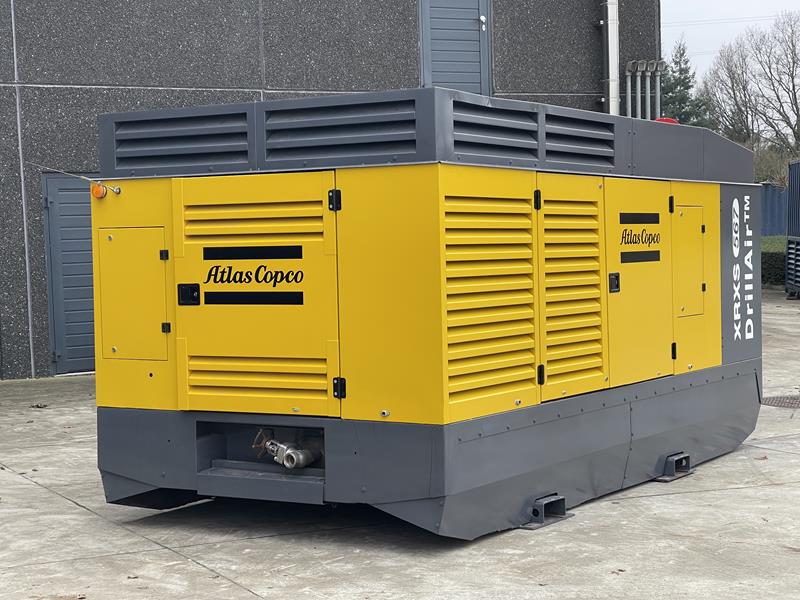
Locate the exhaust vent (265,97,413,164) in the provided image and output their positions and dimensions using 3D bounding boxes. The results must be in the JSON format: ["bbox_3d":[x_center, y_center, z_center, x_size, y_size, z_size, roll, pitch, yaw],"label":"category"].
[{"bbox_3d":[-0.276,-0.785,6.918,0.855,0.245,0.060,0,2,32],"label":"exhaust vent"}]

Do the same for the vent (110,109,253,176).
[{"bbox_3d":[-1.091,-0.792,7.427,0.870,0.260,0.060,0,2,32],"label":"vent"}]

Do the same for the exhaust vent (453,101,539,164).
[{"bbox_3d":[0.455,-0.804,7.104,0.060,0.240,0.845,0,2,32],"label":"exhaust vent"}]

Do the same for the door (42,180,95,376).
[{"bbox_3d":[-3.589,-0.275,17.180,1.020,2.255,0.090,-3,2,-24],"label":"door"}]

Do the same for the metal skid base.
[{"bbox_3d":[0.452,0.780,8.962,2.100,0.610,4.240,0,2,32],"label":"metal skid base"}]

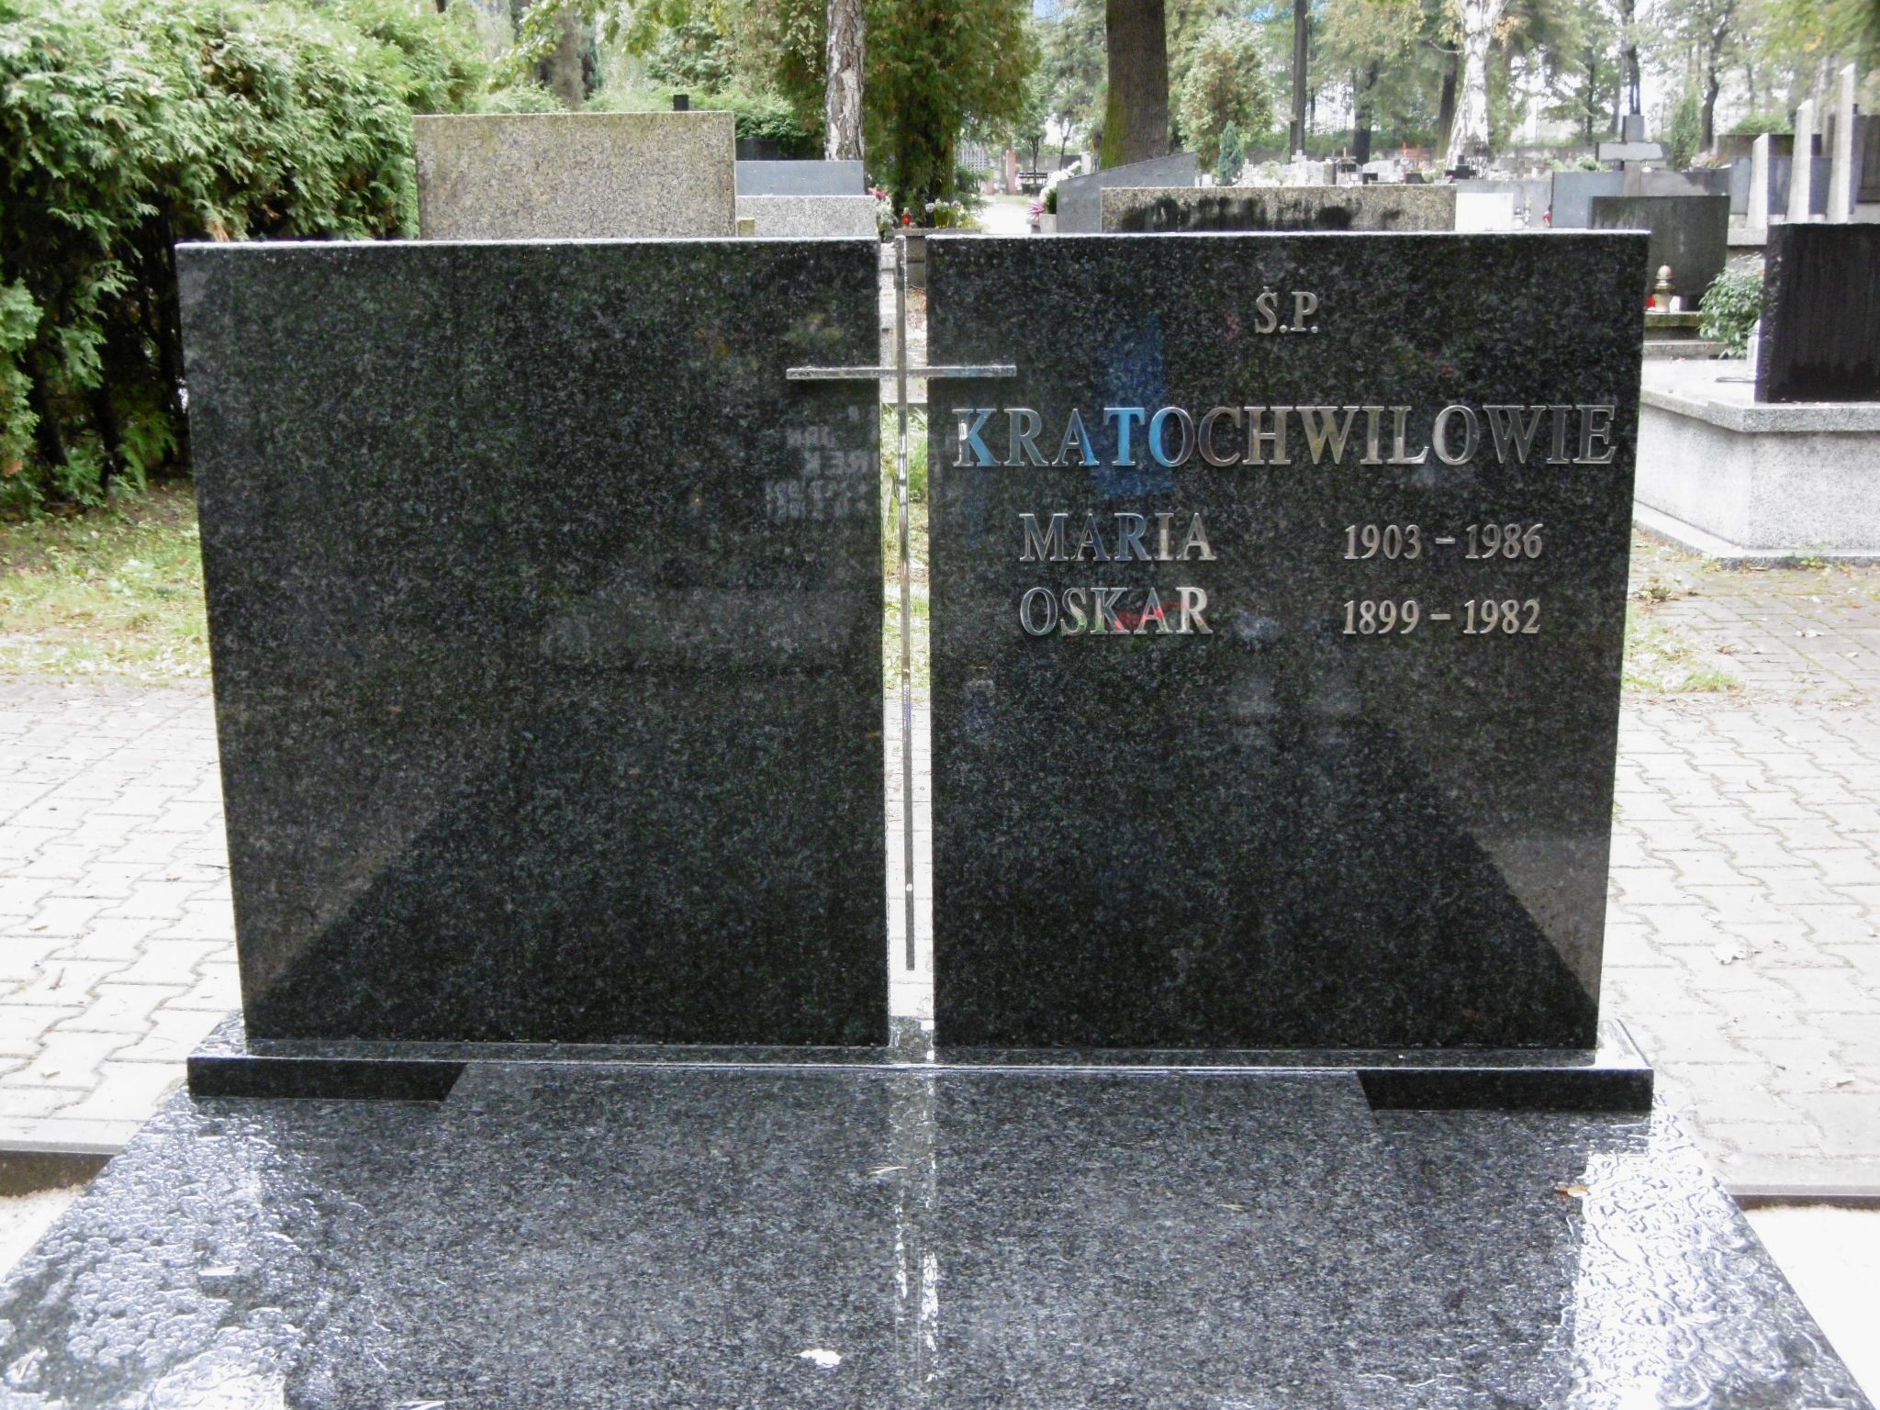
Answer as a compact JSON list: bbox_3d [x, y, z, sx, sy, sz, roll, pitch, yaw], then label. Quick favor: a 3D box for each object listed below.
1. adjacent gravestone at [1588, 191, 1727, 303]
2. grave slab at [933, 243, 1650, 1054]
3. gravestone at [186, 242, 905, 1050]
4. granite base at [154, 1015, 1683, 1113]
[{"bbox_3d":[4.064,-2.552,13.203,0.780,0.660,0.100,0,14,2],"label":"adjacent gravestone"},{"bbox_3d":[0.363,-0.055,2.553,0.742,0.897,0.060,0,14,2],"label":"grave slab"},{"bbox_3d":[-0.429,-0.056,2.585,0.740,0.897,0.060,0,14,2],"label":"gravestone"},{"bbox_3d":[-0.029,0.405,2.673,1.630,0.046,0.150,0,14,2],"label":"granite base"}]

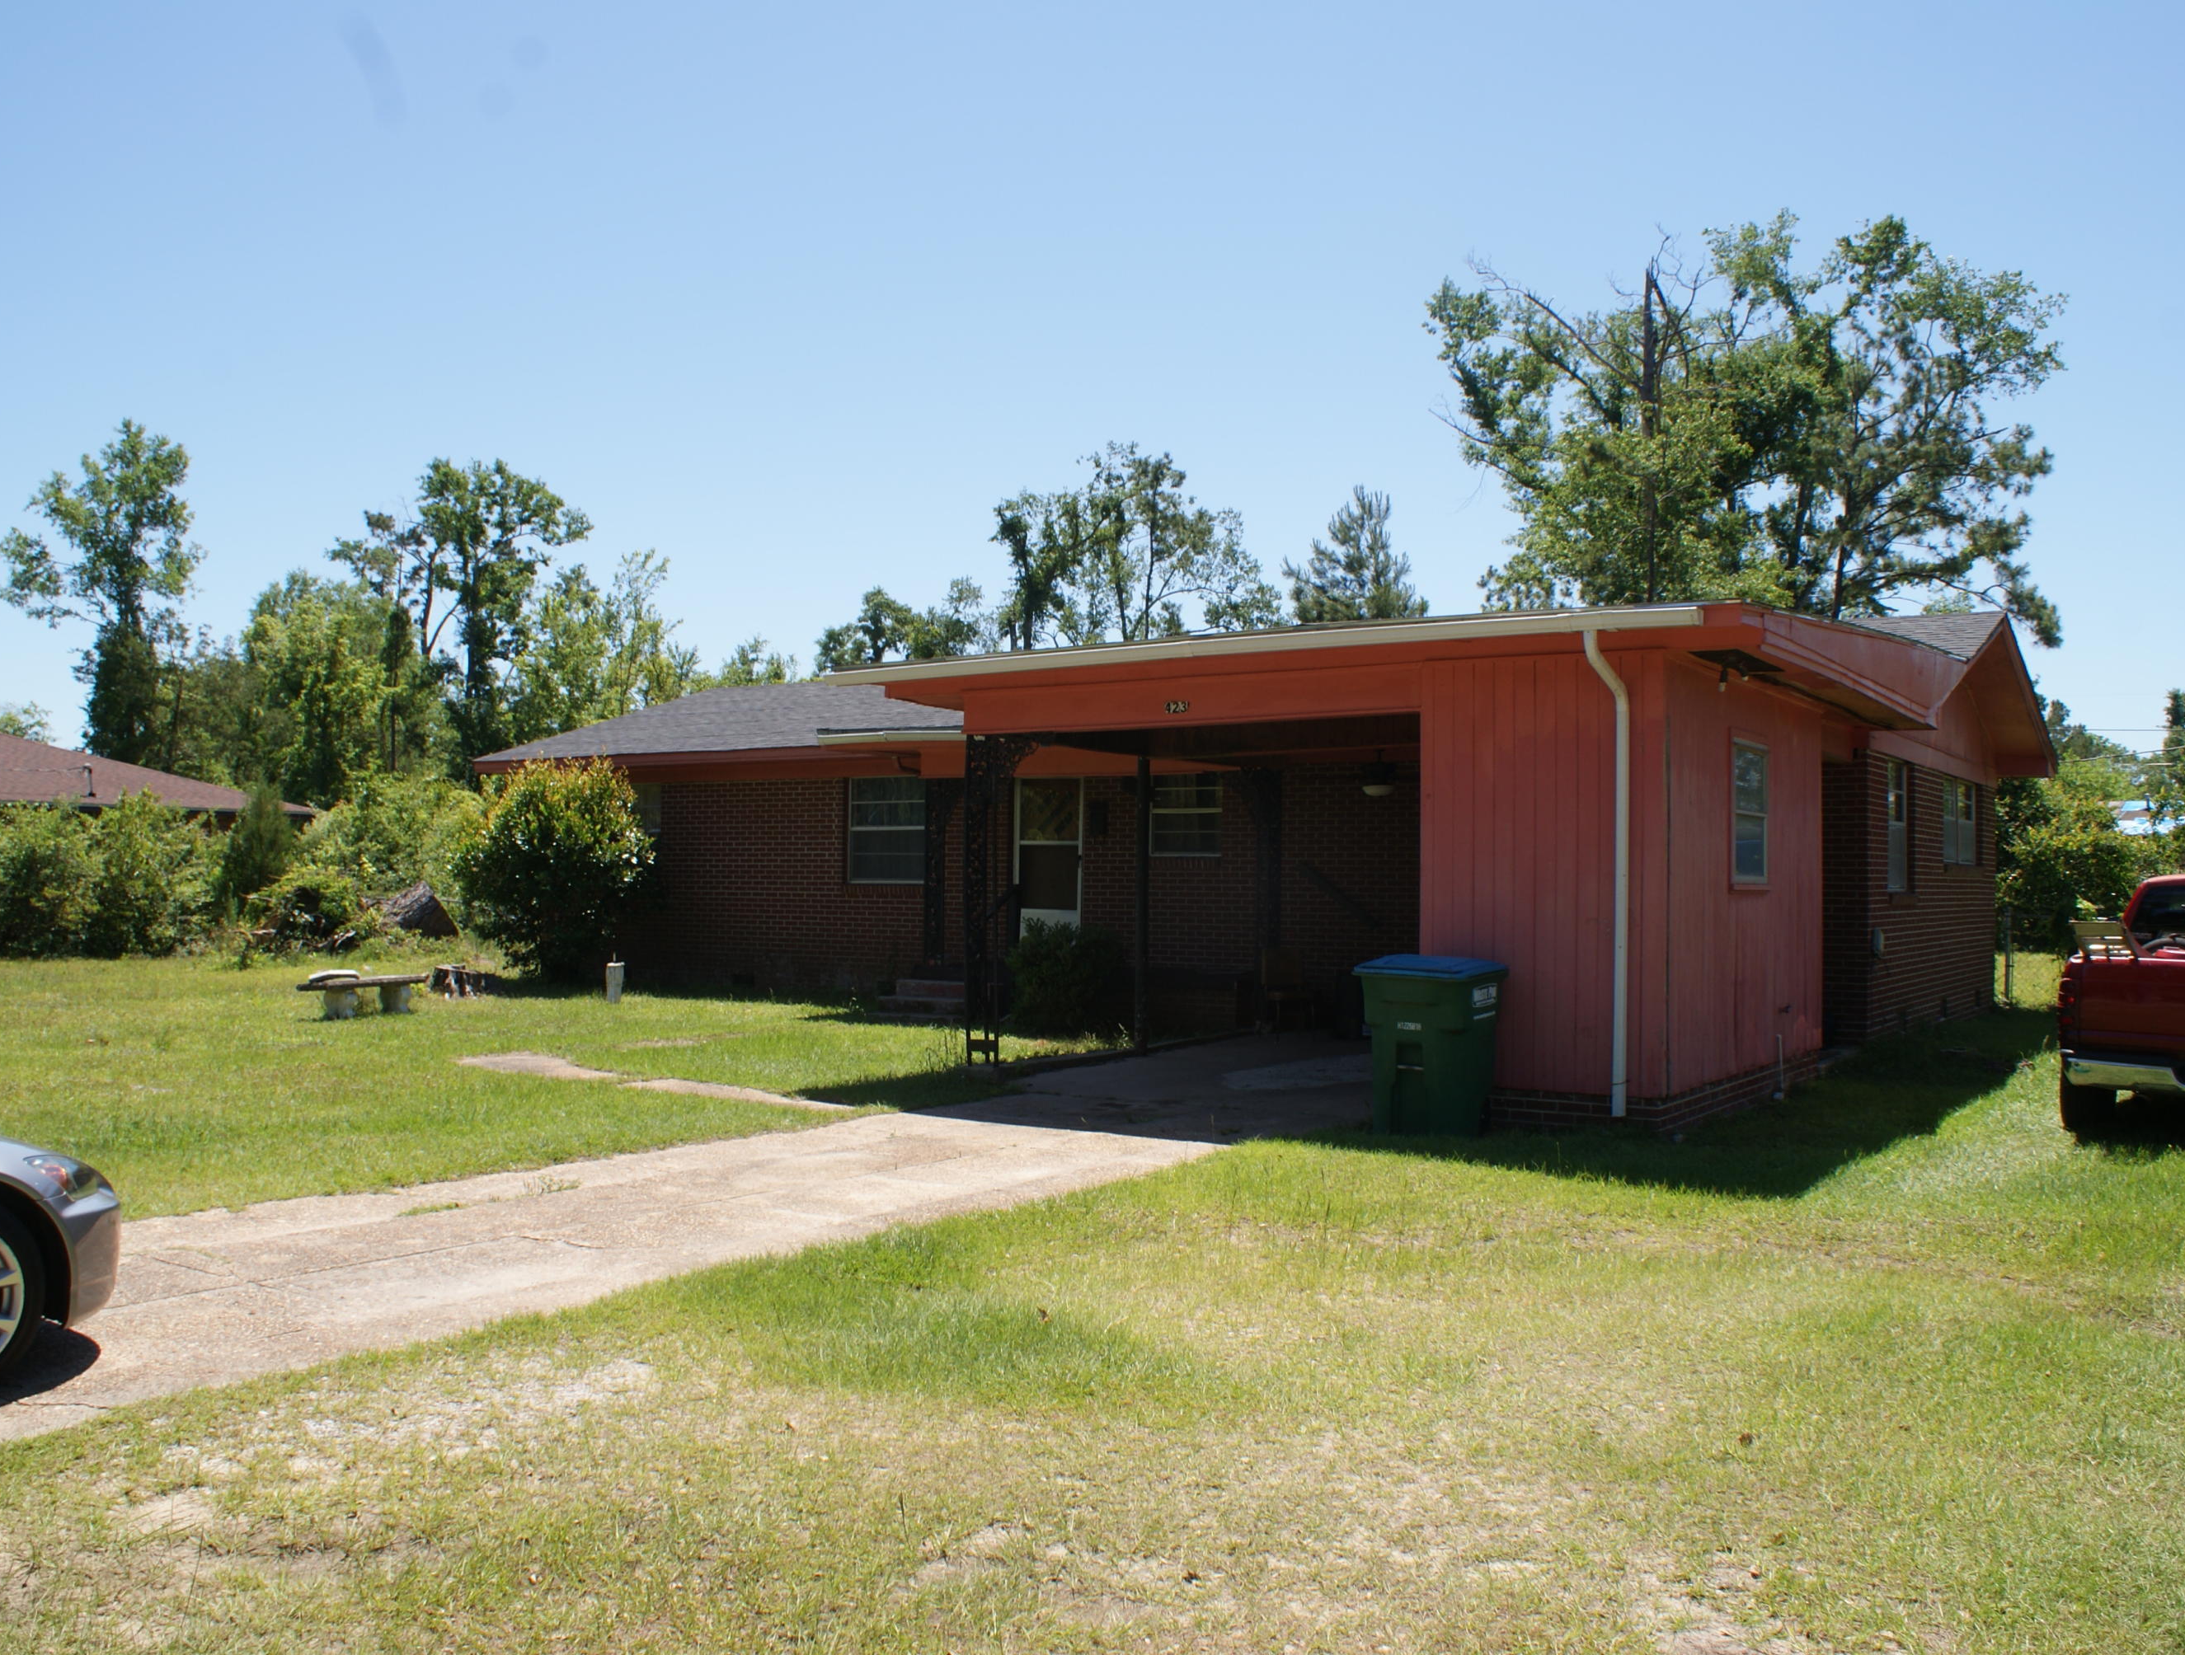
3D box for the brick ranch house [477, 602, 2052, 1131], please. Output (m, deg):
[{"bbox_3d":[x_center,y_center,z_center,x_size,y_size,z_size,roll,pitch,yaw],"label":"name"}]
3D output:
[{"bbox_3d":[0.204,-0.081,21.598,18.300,4.240,15.050,-1,-2,33],"label":"brick ranch house"}]

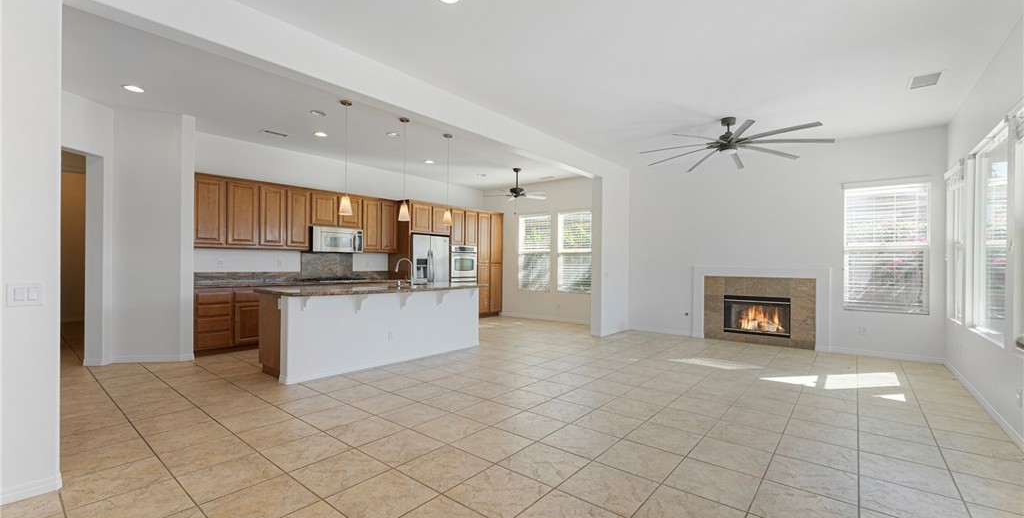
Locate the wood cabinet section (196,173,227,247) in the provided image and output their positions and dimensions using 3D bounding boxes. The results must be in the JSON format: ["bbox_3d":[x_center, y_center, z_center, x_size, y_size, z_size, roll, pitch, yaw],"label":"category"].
[{"bbox_3d":[-3.850,-0.580,5.006,0.330,0.875,0.342,0,-1,40],"label":"wood cabinet section"}]

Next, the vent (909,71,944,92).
[{"bbox_3d":[4.026,-1.740,3.876,0.230,0.025,0.390,0,-1,41],"label":"vent"}]

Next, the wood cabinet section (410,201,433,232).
[{"bbox_3d":[-1.771,-0.717,7.138,0.500,0.514,0.461,0,-1,40],"label":"wood cabinet section"}]

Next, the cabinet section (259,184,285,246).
[{"bbox_3d":[-3.389,-0.572,5.539,0.330,0.872,0.341,0,-1,40],"label":"cabinet section"}]

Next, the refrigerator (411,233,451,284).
[{"bbox_3d":[-1.843,0.420,8.031,0.720,1.740,0.900,0,-1,41],"label":"refrigerator"}]

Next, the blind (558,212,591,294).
[{"bbox_3d":[1.320,-0.121,8.168,0.830,1.621,0.070,-1,-1,41],"label":"blind"}]

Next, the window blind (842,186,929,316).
[{"bbox_3d":[4.880,-0.121,5.220,0.808,1.633,0.070,-1,-1,41],"label":"window blind"}]

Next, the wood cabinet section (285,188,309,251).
[{"bbox_3d":[-3.170,-0.568,5.793,0.330,0.870,0.330,0,-1,40],"label":"wood cabinet section"}]

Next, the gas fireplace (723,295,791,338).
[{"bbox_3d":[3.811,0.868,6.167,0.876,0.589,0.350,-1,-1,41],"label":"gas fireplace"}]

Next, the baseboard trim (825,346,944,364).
[{"bbox_3d":[5.052,1.296,5.440,1.183,0.092,0.022,0,-1,36],"label":"baseboard trim"}]

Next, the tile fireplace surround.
[{"bbox_3d":[3.862,0.810,6.295,1.506,1.056,0.100,0,-1,36],"label":"tile fireplace surround"}]

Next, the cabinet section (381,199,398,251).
[{"bbox_3d":[-2.208,-0.552,6.905,0.330,0.863,0.316,0,-1,40],"label":"cabinet section"}]

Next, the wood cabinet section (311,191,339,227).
[{"bbox_3d":[-2.927,-0.746,6.075,0.330,0.505,0.404,0,-1,40],"label":"wood cabinet section"}]

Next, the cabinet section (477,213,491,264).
[{"bbox_3d":[-0.752,-0.428,8.315,0.500,1.040,0.374,0,-1,40],"label":"cabinet section"}]

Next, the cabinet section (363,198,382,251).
[{"bbox_3d":[-2.423,-0.555,6.657,0.330,0.864,0.342,0,-1,40],"label":"cabinet section"}]

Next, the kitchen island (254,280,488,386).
[{"bbox_3d":[-1.586,0.820,5.121,1.060,0.920,2.700,0,-1,41],"label":"kitchen island"}]

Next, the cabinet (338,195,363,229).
[{"bbox_3d":[-2.914,-0.807,6.993,0.330,0.563,0.432,-1,-1,41],"label":"cabinet"}]

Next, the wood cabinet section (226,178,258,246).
[{"bbox_3d":[-3.619,-0.576,5.273,0.330,0.874,0.363,0,-1,40],"label":"wood cabinet section"}]

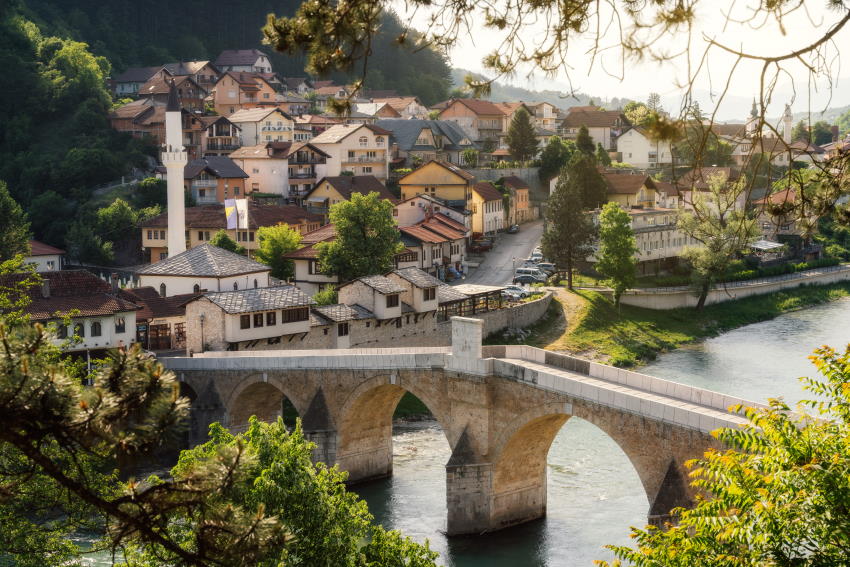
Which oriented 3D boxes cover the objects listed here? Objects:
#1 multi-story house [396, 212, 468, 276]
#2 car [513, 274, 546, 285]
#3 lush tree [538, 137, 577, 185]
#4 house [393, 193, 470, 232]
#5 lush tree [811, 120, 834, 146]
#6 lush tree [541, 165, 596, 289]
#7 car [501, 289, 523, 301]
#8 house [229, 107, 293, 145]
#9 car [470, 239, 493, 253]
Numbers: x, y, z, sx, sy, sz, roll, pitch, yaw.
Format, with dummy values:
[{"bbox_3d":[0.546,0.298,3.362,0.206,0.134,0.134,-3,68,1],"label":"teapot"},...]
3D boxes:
[{"bbox_3d":[1.448,-5.793,198.000,6.000,8.700,18.000,2,6,20],"label":"multi-story house"},{"bbox_3d":[14.200,-0.370,176.000,4.500,1.470,1.770,-4,8,-28],"label":"car"},{"bbox_3d":[25.710,-23.867,252.000,7.400,9.400,7.400,0,6,6],"label":"lush tree"},{"bbox_3d":[1.180,-9.940,205.000,11.300,8.000,6.500,2,7,14],"label":"house"},{"bbox_3d":[111.717,-41.595,365.000,6.600,8.800,6.600,0,5,0],"label":"lush tree"},{"bbox_3d":[19.694,-7.632,177.000,7.200,16.600,7.200,0,6,6],"label":"lush tree"},{"bbox_3d":[11.573,1.157,167.000,4.200,1.480,1.750,1,5,13],"label":"car"},{"bbox_3d":[-32.910,-31.190,263.000,9.000,9.000,10.500,-6,9,-40],"label":"house"},{"bbox_3d":[8.969,-6.038,208.000,4.100,1.550,1.750,2,6,21],"label":"car"}]

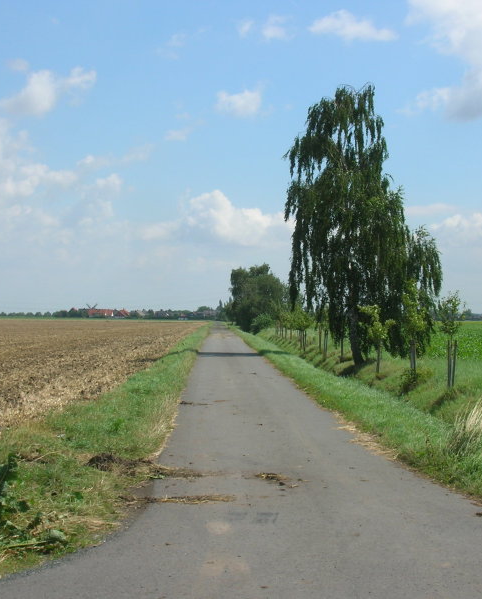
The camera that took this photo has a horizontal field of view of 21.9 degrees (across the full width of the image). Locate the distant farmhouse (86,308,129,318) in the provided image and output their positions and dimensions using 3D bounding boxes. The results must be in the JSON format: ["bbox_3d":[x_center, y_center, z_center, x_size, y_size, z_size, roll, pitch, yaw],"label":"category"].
[{"bbox_3d":[-115.603,12.123,1080.000,37.000,8.700,12.000,0,-1,-5],"label":"distant farmhouse"}]

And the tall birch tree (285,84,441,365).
[{"bbox_3d":[5.206,-3.187,53.000,6.500,11.900,6.500,0,-1,0],"label":"tall birch tree"}]

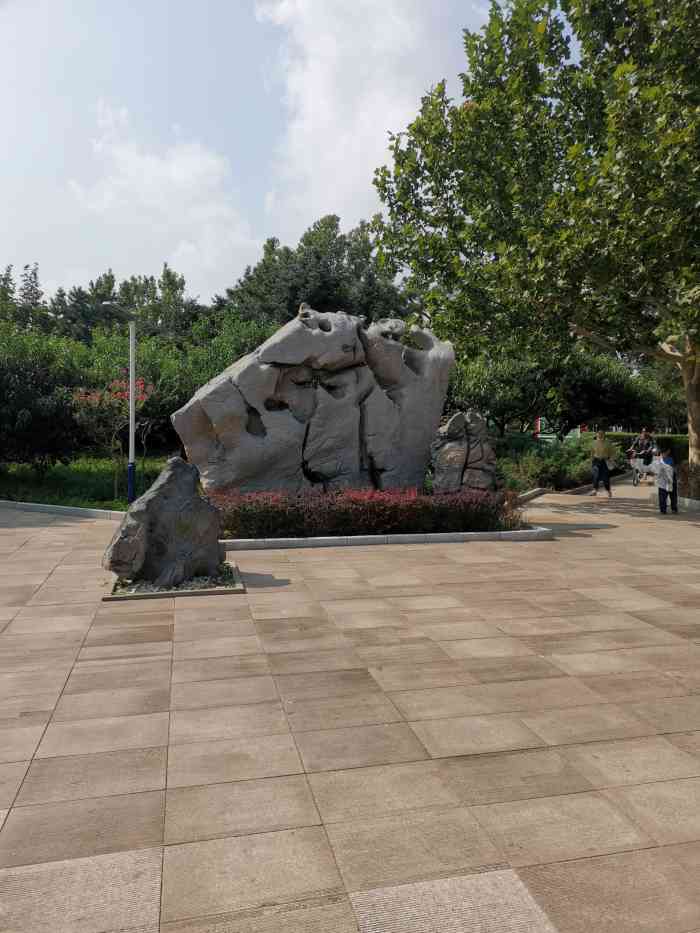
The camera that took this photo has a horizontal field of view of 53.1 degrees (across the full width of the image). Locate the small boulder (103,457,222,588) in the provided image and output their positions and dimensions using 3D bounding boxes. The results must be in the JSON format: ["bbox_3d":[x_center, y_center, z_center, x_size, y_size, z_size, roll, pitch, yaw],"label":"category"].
[{"bbox_3d":[-1.871,0.494,6.987,1.151,1.183,0.837,-1,4,-13],"label":"small boulder"}]

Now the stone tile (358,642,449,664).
[{"bbox_3d":[0.359,1.307,4.795,0.607,0.040,0.406,0,4,-13],"label":"stone tile"}]

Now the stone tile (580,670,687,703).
[{"bbox_3d":[1.748,1.344,4.274,0.596,0.030,0.415,-1,4,-13],"label":"stone tile"}]

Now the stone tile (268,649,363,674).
[{"bbox_3d":[-0.237,1.312,4.653,0.607,0.040,0.406,0,4,-13],"label":"stone tile"}]

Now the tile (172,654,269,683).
[{"bbox_3d":[-0.833,1.317,4.511,0.607,0.040,0.406,0,4,-13],"label":"tile"}]

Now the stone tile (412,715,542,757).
[{"bbox_3d":[0.644,1.386,3.590,0.602,0.030,0.415,-1,4,-13],"label":"stone tile"}]

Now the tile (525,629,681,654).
[{"bbox_3d":[1.815,1.256,5.027,1.200,0.050,0.400,-1,4,-13],"label":"tile"}]

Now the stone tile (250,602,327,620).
[{"bbox_3d":[-0.518,1.225,5.868,0.614,0.030,0.415,-1,4,-13],"label":"stone tile"}]

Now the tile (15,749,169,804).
[{"bbox_3d":[-1.180,1.457,3.273,0.633,0.040,0.423,-1,4,-13],"label":"tile"}]

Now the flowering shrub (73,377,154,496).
[{"bbox_3d":[-4.386,-0.556,13.000,1.500,2.200,1.400,-1,4,-17],"label":"flowering shrub"}]

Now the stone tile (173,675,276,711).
[{"bbox_3d":[-0.736,1.344,4.116,0.614,0.030,0.415,-1,4,-13],"label":"stone tile"}]

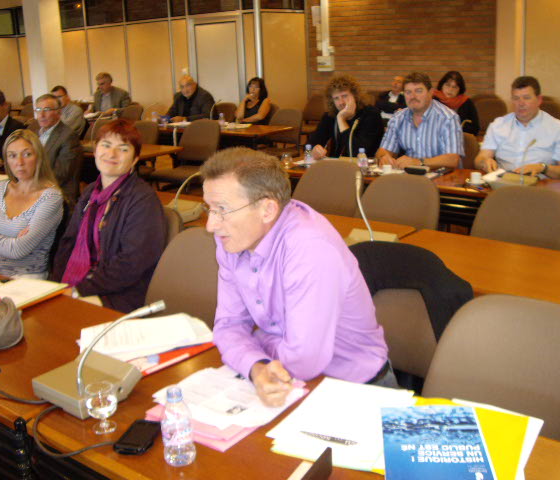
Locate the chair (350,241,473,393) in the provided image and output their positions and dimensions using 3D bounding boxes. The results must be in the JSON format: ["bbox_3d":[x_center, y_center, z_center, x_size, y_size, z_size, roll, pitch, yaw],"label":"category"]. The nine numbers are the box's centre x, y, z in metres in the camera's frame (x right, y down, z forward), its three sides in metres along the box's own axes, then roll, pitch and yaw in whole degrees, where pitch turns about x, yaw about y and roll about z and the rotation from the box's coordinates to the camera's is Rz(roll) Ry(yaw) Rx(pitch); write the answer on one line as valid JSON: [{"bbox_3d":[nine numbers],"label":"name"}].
[{"bbox_3d":[0.228,0.488,2.107,0.520,0.940,0.570,10,19,39],"label":"chair"}]

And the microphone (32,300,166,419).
[{"bbox_3d":[-0.413,0.250,1.655,0.210,0.205,0.270,10,19,39],"label":"microphone"}]

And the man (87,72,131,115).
[{"bbox_3d":[-2.092,-1.358,8.798,0.600,1.280,0.800,4,16,23],"label":"man"}]

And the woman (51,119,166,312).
[{"bbox_3d":[-0.697,0.197,2.718,0.560,1.280,0.760,6,17,31],"label":"woman"}]

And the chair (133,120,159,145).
[{"bbox_3d":[-1.545,-0.738,7.182,0.500,0.930,0.580,10,19,41],"label":"chair"}]

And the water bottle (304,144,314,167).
[{"bbox_3d":[0.204,-0.605,4.958,0.062,0.170,0.062,-2,15,1],"label":"water bottle"}]

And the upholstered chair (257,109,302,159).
[{"bbox_3d":[-0.045,-1.035,8.131,0.500,0.890,0.580,10,19,39],"label":"upholstered chair"}]

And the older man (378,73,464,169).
[{"bbox_3d":[0.936,-0.409,4.586,0.620,1.300,0.800,9,19,37],"label":"older man"}]

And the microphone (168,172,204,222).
[{"bbox_3d":[-0.425,-0.207,3.329,0.200,0.210,0.240,10,19,39],"label":"microphone"}]

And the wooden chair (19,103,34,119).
[{"bbox_3d":[-3.921,-1.551,10.539,0.500,0.890,0.580,10,19,38],"label":"wooden chair"}]

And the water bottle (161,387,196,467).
[{"bbox_3d":[-0.198,0.347,1.337,0.063,0.157,0.063,-3,15,0],"label":"water bottle"}]

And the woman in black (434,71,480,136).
[{"bbox_3d":[1.543,-0.837,6.199,0.520,1.240,0.750,8,19,37],"label":"woman in black"}]

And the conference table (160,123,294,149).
[{"bbox_3d":[-0.636,-0.801,7.468,1.600,0.740,0.580,7,18,34],"label":"conference table"}]

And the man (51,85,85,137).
[{"bbox_3d":[-2.273,-0.902,7.285,0.540,1.260,0.740,10,19,40],"label":"man"}]

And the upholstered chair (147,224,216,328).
[{"bbox_3d":[-0.448,0.428,2.731,0.500,0.890,0.580,10,19,39],"label":"upholstered chair"}]

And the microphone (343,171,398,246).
[{"bbox_3d":[0.335,-0.110,2.740,0.200,0.290,0.190,10,19,41],"label":"microphone"}]

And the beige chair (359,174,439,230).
[{"bbox_3d":[0.419,0.166,3.327,0.480,0.885,0.570,11,21,43],"label":"beige chair"}]

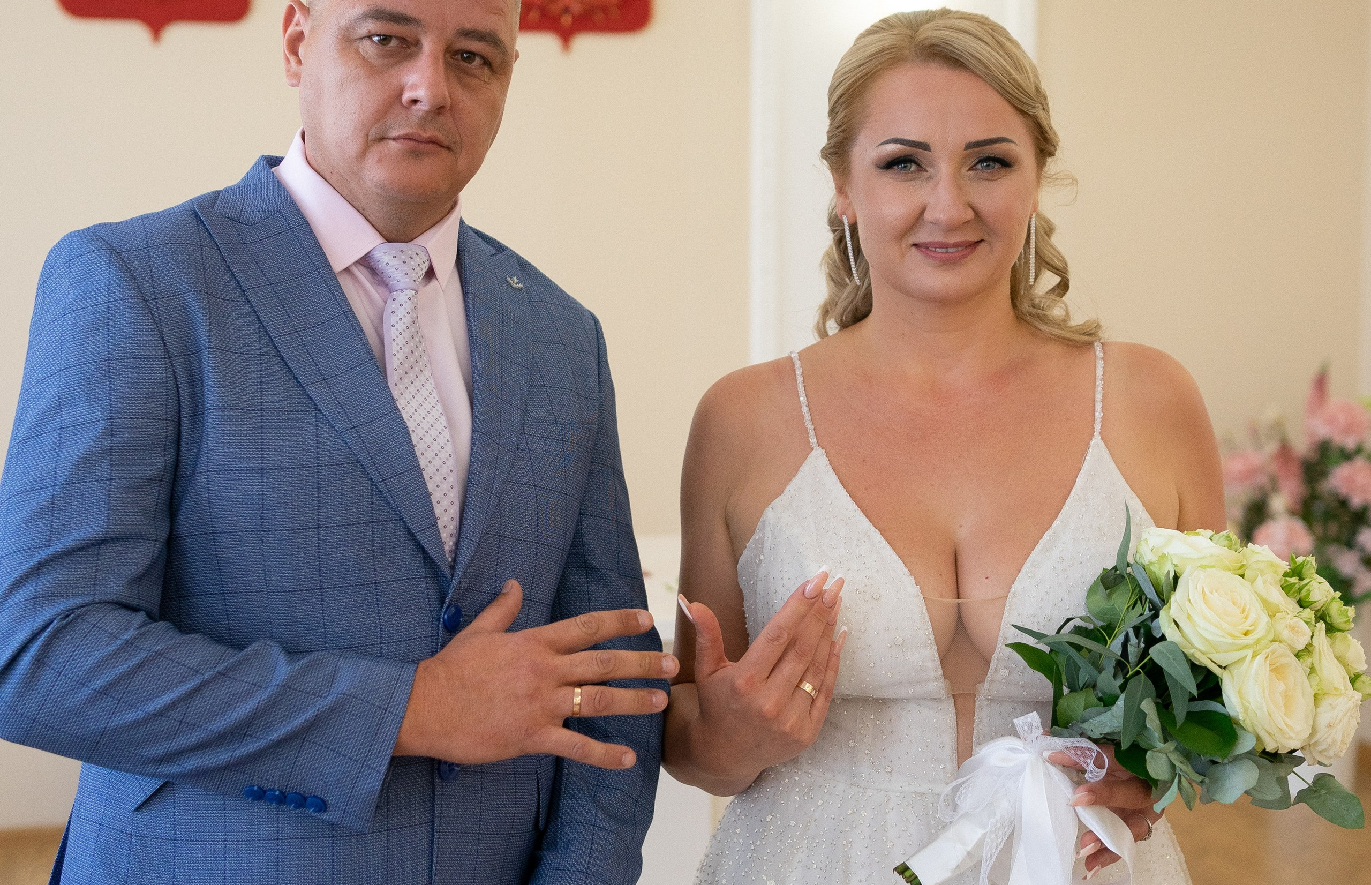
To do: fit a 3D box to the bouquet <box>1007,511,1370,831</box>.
[{"bbox_3d":[0.373,0.170,1.480,0.210,0.260,0.250,-37,7,31],"label":"bouquet"}]

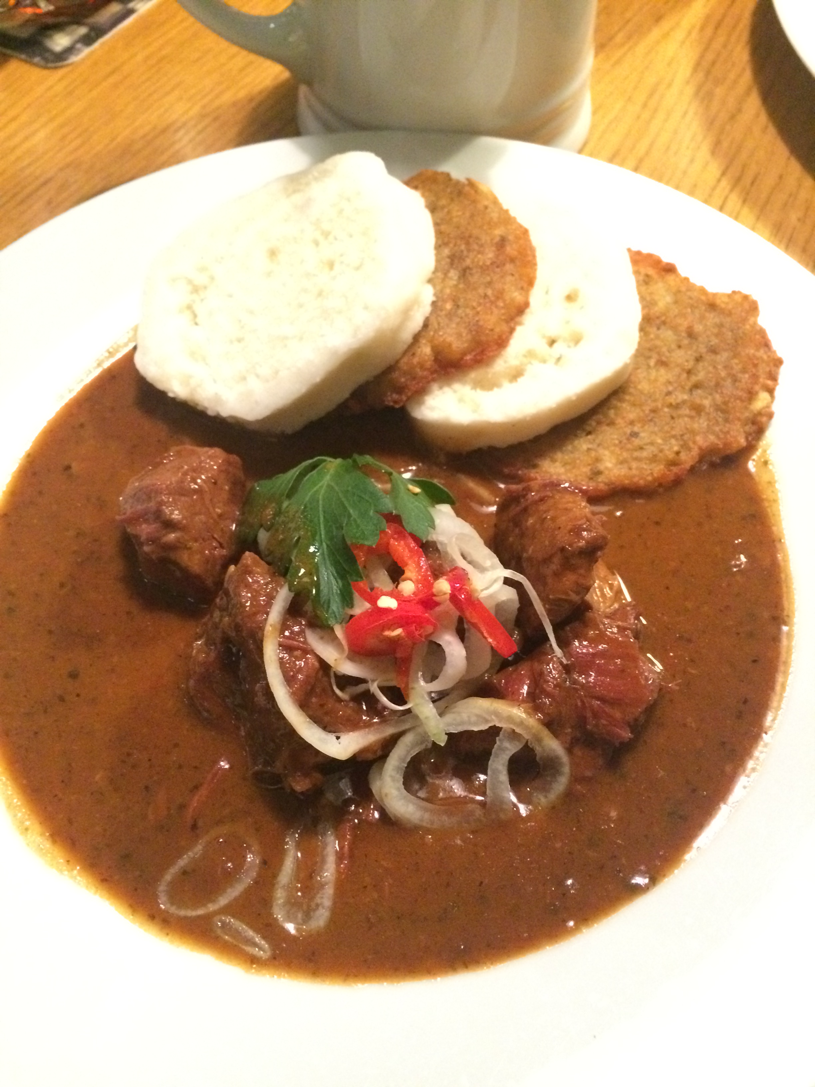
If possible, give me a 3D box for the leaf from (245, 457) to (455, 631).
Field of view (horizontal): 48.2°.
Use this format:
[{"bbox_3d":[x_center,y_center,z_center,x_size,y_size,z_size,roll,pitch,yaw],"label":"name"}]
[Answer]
[{"bbox_3d":[-0.014,-0.001,0.207,0.046,0.020,0.035,-3,58,0],"label":"leaf"}]

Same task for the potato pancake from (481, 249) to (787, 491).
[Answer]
[{"bbox_3d":[0.055,-0.047,0.247,0.084,0.013,0.083,-6,62,4],"label":"potato pancake"}]

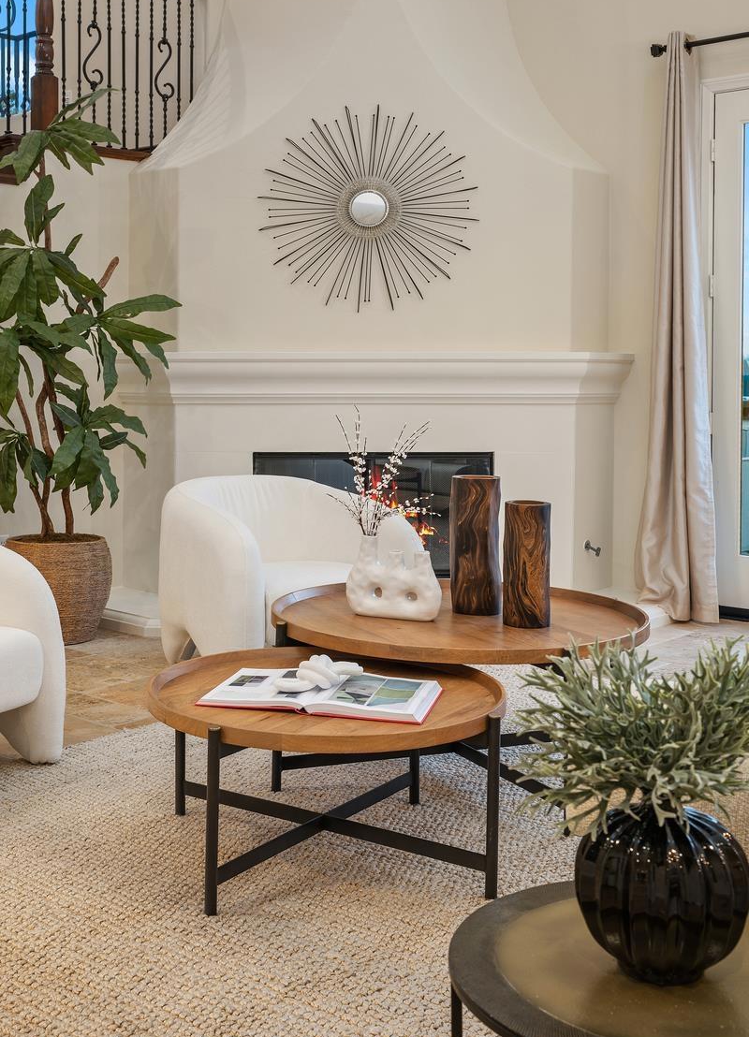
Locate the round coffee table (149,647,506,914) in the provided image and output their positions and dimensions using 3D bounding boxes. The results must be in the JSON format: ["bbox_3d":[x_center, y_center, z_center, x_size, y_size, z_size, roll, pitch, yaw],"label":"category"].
[{"bbox_3d":[-0.113,0.577,2.817,0.825,0.384,0.825,-1,5,-12],"label":"round coffee table"}]

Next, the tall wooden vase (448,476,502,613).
[{"bbox_3d":[0.294,0.074,3.521,0.145,0.386,0.145,0,5,0],"label":"tall wooden vase"}]

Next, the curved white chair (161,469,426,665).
[{"bbox_3d":[-0.317,0.199,4.657,0.862,0.713,0.813,-3,6,-33],"label":"curved white chair"}]

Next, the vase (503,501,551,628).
[{"bbox_3d":[0.418,0.122,3.341,0.126,0.332,0.126,0,5,0],"label":"vase"}]

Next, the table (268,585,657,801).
[{"bbox_3d":[0.228,0.478,3.403,1.036,0.447,1.036,-1,5,-12],"label":"table"}]

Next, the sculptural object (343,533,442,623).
[{"bbox_3d":[0.055,0.161,3.466,0.262,0.228,0.109,2,5,20],"label":"sculptural object"}]

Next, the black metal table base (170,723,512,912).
[{"bbox_3d":[-0.117,0.579,2.811,0.627,0.380,0.605,-1,5,-12],"label":"black metal table base"}]

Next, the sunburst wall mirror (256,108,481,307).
[{"bbox_3d":[-0.026,-1.463,5.736,1.033,0.975,0.050,0,2,0],"label":"sunburst wall mirror"}]

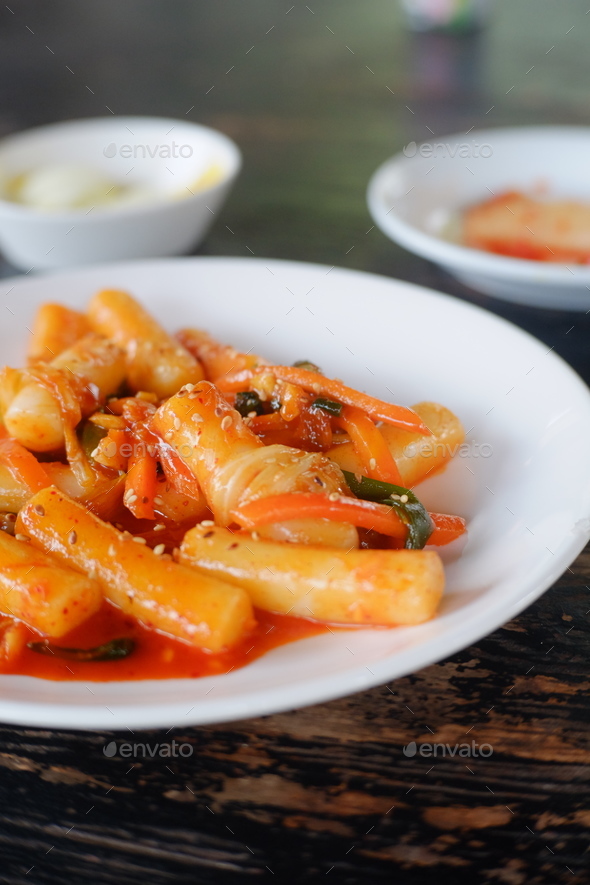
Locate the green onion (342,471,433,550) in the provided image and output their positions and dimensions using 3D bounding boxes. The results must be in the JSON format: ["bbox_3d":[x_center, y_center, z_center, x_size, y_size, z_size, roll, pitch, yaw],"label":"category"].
[{"bbox_3d":[0.026,0.020,0.375,0.027,0.016,0.017,6,30,10],"label":"green onion"}]

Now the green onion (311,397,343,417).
[{"bbox_3d":[0.009,-0.010,0.359,0.008,0.003,0.004,17,32,4],"label":"green onion"}]

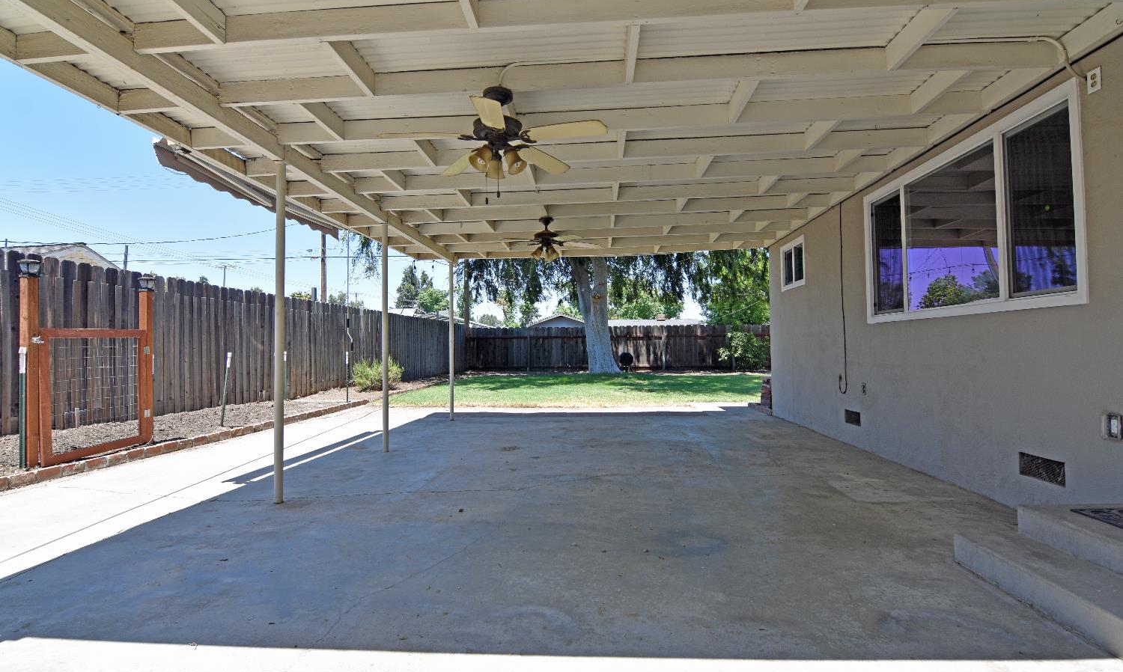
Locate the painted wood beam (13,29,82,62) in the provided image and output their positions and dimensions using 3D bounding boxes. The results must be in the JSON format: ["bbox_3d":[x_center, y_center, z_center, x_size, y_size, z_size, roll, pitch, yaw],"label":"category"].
[{"bbox_3d":[-2.419,-1.434,2.463,0.530,0.137,0.040,-1,-2,4],"label":"painted wood beam"}]

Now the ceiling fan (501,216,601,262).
[{"bbox_3d":[-0.160,-1.100,5.719,1.200,0.530,1.180,-1,-2,4],"label":"ceiling fan"}]

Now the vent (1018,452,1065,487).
[{"bbox_3d":[2.900,0.799,3.003,0.035,0.135,0.308,-1,-2,4],"label":"vent"}]

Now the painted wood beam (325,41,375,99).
[{"bbox_3d":[-1.144,-1.492,2.698,0.040,0.142,0.513,-1,-2,4],"label":"painted wood beam"}]

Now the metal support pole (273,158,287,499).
[{"bbox_3d":[-2.043,-0.039,3.625,0.060,2.472,0.060,-1,-2,4],"label":"metal support pole"}]

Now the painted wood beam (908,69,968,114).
[{"bbox_3d":[2.369,-1.585,3.123,0.040,0.144,0.520,-1,-2,4],"label":"painted wood beam"}]

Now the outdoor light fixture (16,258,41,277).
[{"bbox_3d":[-4.986,-0.637,4.672,0.120,0.145,0.120,-1,-2,4],"label":"outdoor light fixture"}]

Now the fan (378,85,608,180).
[{"bbox_3d":[-0.377,-1.201,2.937,1.270,0.476,1.250,-1,-2,4],"label":"fan"}]

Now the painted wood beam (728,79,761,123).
[{"bbox_3d":[1.154,-1.547,3.167,0.040,0.143,0.518,-1,-2,4],"label":"painted wood beam"}]

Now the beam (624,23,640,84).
[{"bbox_3d":[0.376,-1.539,2.641,0.040,0.143,0.515,-1,-2,4],"label":"beam"}]

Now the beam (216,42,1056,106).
[{"bbox_3d":[0.375,-1.531,2.918,4.843,0.144,0.040,-2,-2,2],"label":"beam"}]

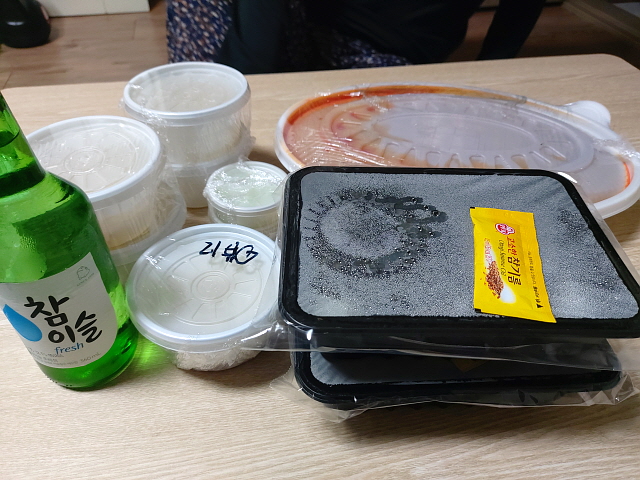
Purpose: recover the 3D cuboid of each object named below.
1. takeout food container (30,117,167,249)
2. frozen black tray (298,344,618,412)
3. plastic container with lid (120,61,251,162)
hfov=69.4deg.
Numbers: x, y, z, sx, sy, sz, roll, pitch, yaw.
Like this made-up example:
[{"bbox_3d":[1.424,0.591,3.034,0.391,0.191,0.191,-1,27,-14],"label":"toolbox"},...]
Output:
[{"bbox_3d":[-0.172,-0.042,0.351,0.111,0.051,0.111,3,45,0],"label":"takeout food container"},{"bbox_3d":[0.082,0.058,0.337,0.200,0.052,0.137,-1,45,-5],"label":"frozen black tray"},{"bbox_3d":[-0.119,-0.118,0.430,0.109,0.051,0.109,3,45,0],"label":"plastic container with lid"}]

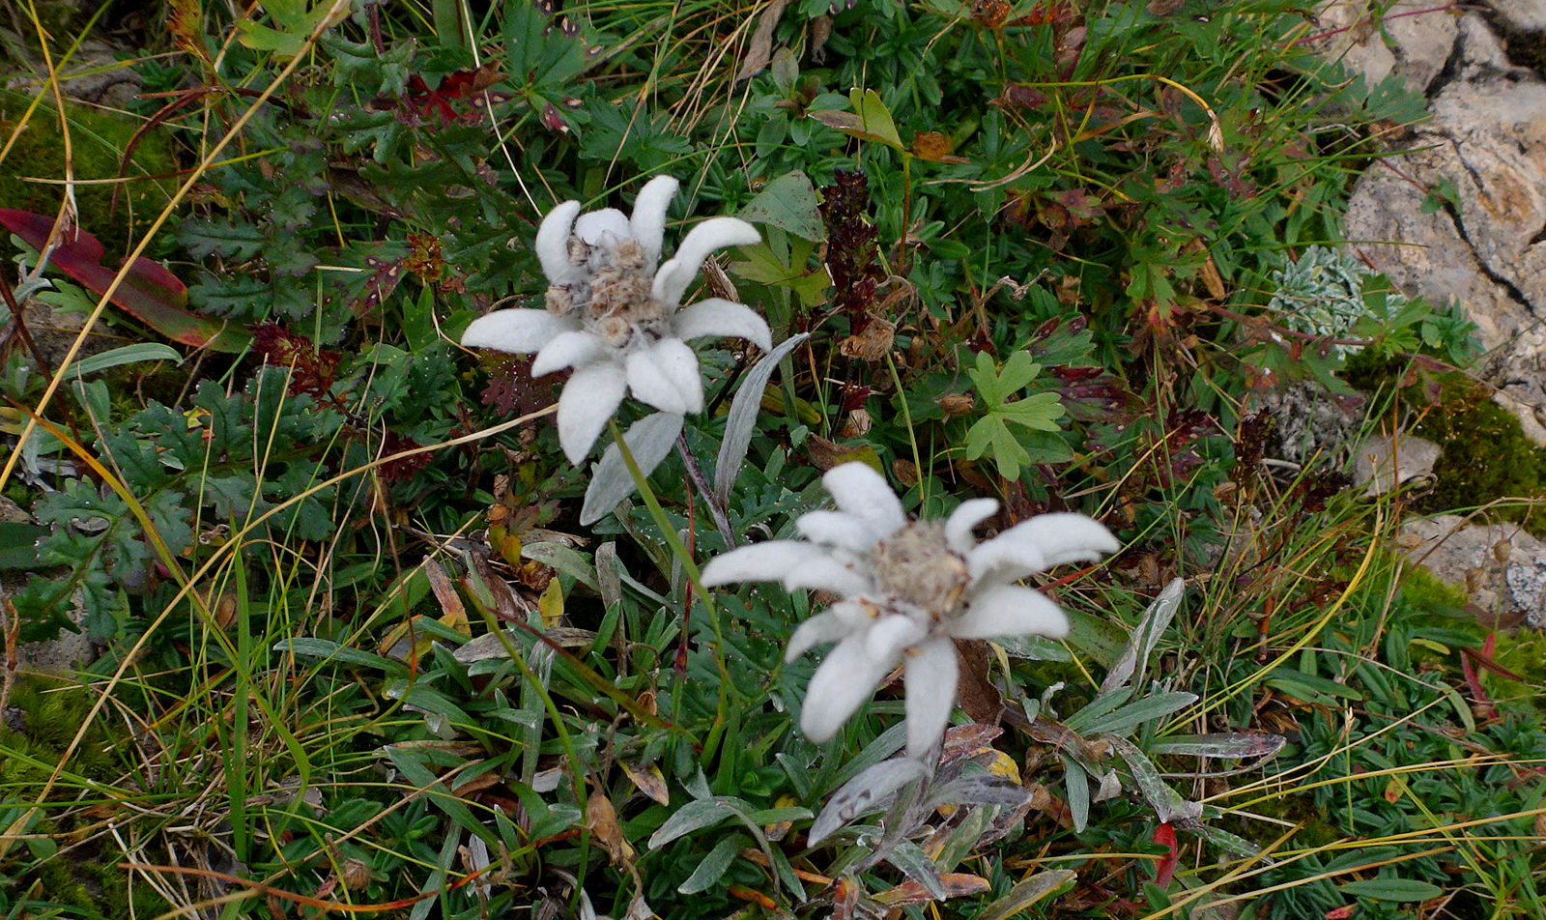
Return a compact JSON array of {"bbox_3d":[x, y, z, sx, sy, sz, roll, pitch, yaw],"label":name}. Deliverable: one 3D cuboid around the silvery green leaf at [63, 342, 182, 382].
[{"bbox_3d":[-0.203,-0.031,0.335,0.042,0.006,0.006,-7,51,8],"label":"silvery green leaf"}]

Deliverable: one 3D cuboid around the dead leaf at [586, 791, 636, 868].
[{"bbox_3d":[-0.039,0.090,0.261,0.008,0.006,0.019,-19,71,-8],"label":"dead leaf"}]

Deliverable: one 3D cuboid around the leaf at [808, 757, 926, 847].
[{"bbox_3d":[0.019,0.068,0.215,0.028,0.005,0.007,-34,56,4],"label":"leaf"}]

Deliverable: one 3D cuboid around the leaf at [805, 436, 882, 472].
[{"bbox_3d":[0.021,-0.001,0.308,0.024,0.006,0.011,16,53,17],"label":"leaf"}]

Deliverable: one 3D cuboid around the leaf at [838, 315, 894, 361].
[{"bbox_3d":[0.029,-0.038,0.335,0.017,0.012,0.013,0,55,0],"label":"leaf"}]

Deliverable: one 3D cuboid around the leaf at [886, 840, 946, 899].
[{"bbox_3d":[0.030,0.087,0.228,0.017,0.004,0.005,44,61,0],"label":"leaf"}]

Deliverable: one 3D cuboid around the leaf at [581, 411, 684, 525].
[{"bbox_3d":[-0.032,0.002,0.243,0.011,0.005,0.033,42,90,12],"label":"leaf"}]

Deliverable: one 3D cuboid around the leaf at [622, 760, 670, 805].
[{"bbox_3d":[-0.030,0.077,0.256,0.016,0.004,0.007,34,59,30],"label":"leaf"}]

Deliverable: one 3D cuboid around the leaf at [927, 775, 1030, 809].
[{"bbox_3d":[0.045,0.073,0.235,0.023,0.005,0.008,-11,51,26],"label":"leaf"}]

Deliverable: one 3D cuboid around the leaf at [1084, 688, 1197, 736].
[{"bbox_3d":[0.091,0.063,0.265,0.030,0.004,0.006,-17,52,4],"label":"leaf"}]

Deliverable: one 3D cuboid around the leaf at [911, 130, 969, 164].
[{"bbox_3d":[0.057,-0.109,0.372,0.021,0.009,0.013,15,53,14],"label":"leaf"}]

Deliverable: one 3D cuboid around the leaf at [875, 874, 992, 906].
[{"bbox_3d":[0.036,0.096,0.239,0.027,0.004,0.005,-10,52,4],"label":"leaf"}]

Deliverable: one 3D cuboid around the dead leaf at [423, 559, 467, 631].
[{"bbox_3d":[-0.090,0.037,0.294,0.006,0.004,0.024,-25,66,-16],"label":"dead leaf"}]

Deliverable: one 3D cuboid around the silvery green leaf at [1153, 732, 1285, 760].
[{"bbox_3d":[0.113,0.072,0.272,0.033,0.004,0.007,-2,55,5],"label":"silvery green leaf"}]

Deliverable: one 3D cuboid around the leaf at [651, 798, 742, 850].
[{"bbox_3d":[-0.019,0.088,0.258,0.023,0.006,0.007,-18,57,-18],"label":"leaf"}]

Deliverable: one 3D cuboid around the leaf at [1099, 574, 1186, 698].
[{"bbox_3d":[0.094,0.046,0.275,0.007,0.037,0.006,34,17,20],"label":"leaf"}]

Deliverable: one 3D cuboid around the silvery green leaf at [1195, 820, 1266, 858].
[{"bbox_3d":[0.108,0.089,0.253,0.017,0.004,0.005,25,56,21],"label":"silvery green leaf"}]

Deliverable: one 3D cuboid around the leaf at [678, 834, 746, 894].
[{"bbox_3d":[-0.014,0.097,0.257,0.019,0.005,0.007,-32,61,-22],"label":"leaf"}]

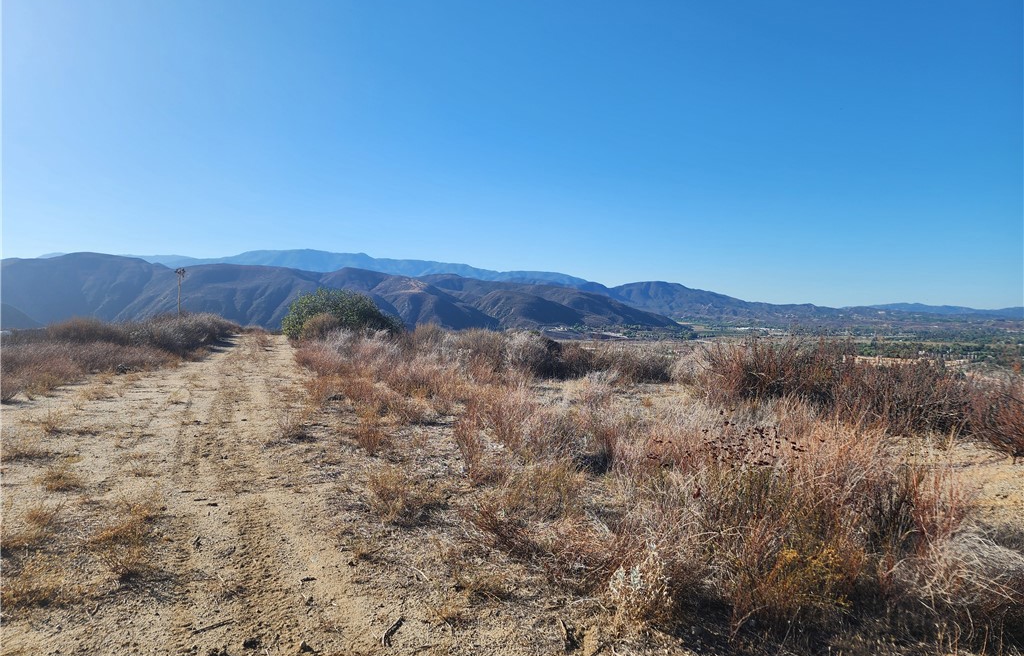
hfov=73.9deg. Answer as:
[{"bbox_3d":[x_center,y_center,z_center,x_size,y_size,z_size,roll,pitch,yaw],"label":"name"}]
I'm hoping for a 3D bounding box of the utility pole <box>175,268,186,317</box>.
[{"bbox_3d":[-34.156,-2.373,70.124,1.150,7.500,0.700,-1,2,-26],"label":"utility pole"}]

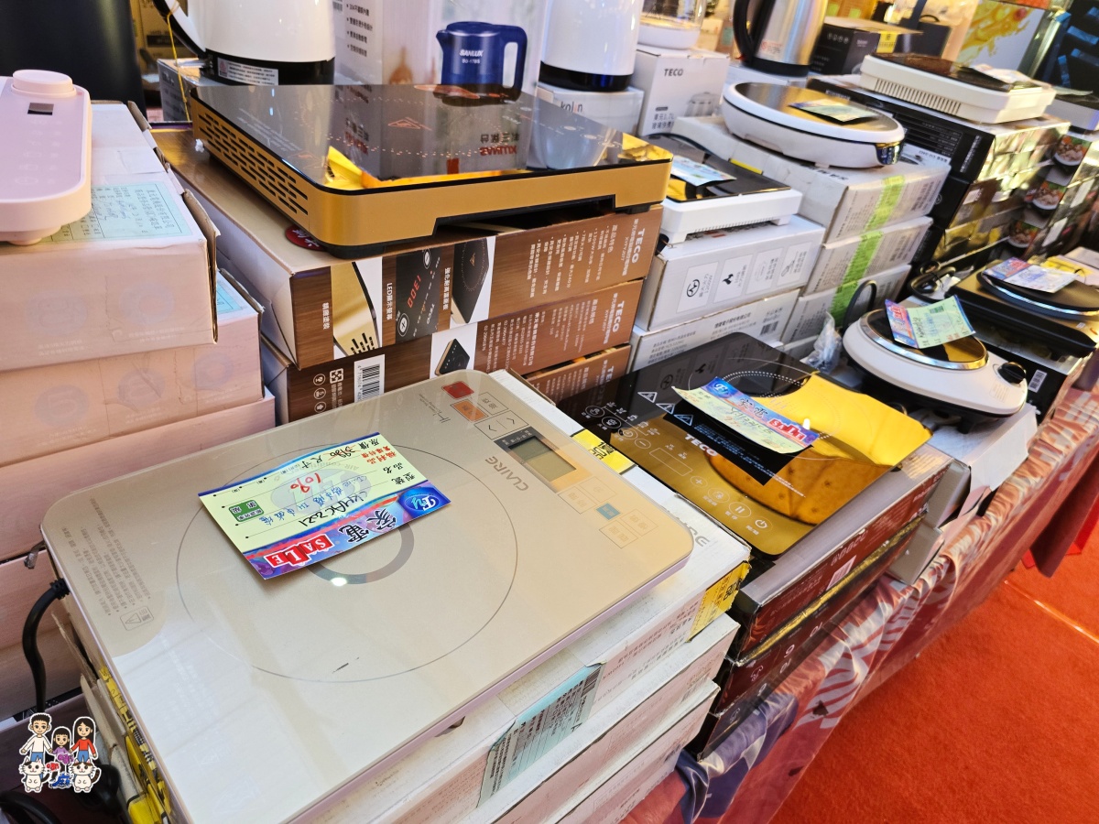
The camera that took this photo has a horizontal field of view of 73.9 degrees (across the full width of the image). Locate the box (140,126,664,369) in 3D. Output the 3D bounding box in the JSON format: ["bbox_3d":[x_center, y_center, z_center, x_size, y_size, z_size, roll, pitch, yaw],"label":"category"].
[{"bbox_3d":[-0.150,-0.215,0.775,0.416,0.083,0.341,-21,46,-37],"label":"box"}]

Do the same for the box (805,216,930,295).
[{"bbox_3d":[0.401,-0.324,1.223,0.320,0.081,0.314,-19,45,-36],"label":"box"}]

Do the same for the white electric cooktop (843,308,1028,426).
[{"bbox_3d":[0.595,-0.083,1.138,0.281,0.065,0.247,29,38,26],"label":"white electric cooktop"}]

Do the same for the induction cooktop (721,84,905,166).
[{"bbox_3d":[0.443,-0.486,1.237,0.304,0.062,0.304,-22,45,-38],"label":"induction cooktop"}]

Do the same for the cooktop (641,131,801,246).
[{"bbox_3d":[0.157,-0.317,1.005,0.250,0.044,0.273,-19,44,-36],"label":"cooktop"}]

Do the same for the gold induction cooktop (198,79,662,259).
[{"bbox_3d":[-0.109,-0.262,0.733,0.388,0.053,0.287,-20,45,-36],"label":"gold induction cooktop"}]

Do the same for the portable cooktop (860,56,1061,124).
[{"bbox_3d":[0.726,-0.581,1.309,0.238,0.052,0.258,-22,46,-38],"label":"portable cooktop"}]

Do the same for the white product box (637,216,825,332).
[{"bbox_3d":[0.169,-0.279,1.127,0.348,0.100,0.350,-18,43,-35],"label":"white product box"}]

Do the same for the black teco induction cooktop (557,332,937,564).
[{"bbox_3d":[0.233,0.032,0.870,0.369,0.059,0.291,-22,45,-38],"label":"black teco induction cooktop"}]

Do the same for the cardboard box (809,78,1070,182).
[{"bbox_3d":[0.711,-0.538,1.353,0.398,0.071,0.337,-22,46,-38],"label":"cardboard box"}]

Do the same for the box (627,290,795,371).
[{"bbox_3d":[0.141,-0.195,1.175,0.357,0.100,0.350,-18,43,-35],"label":"box"}]

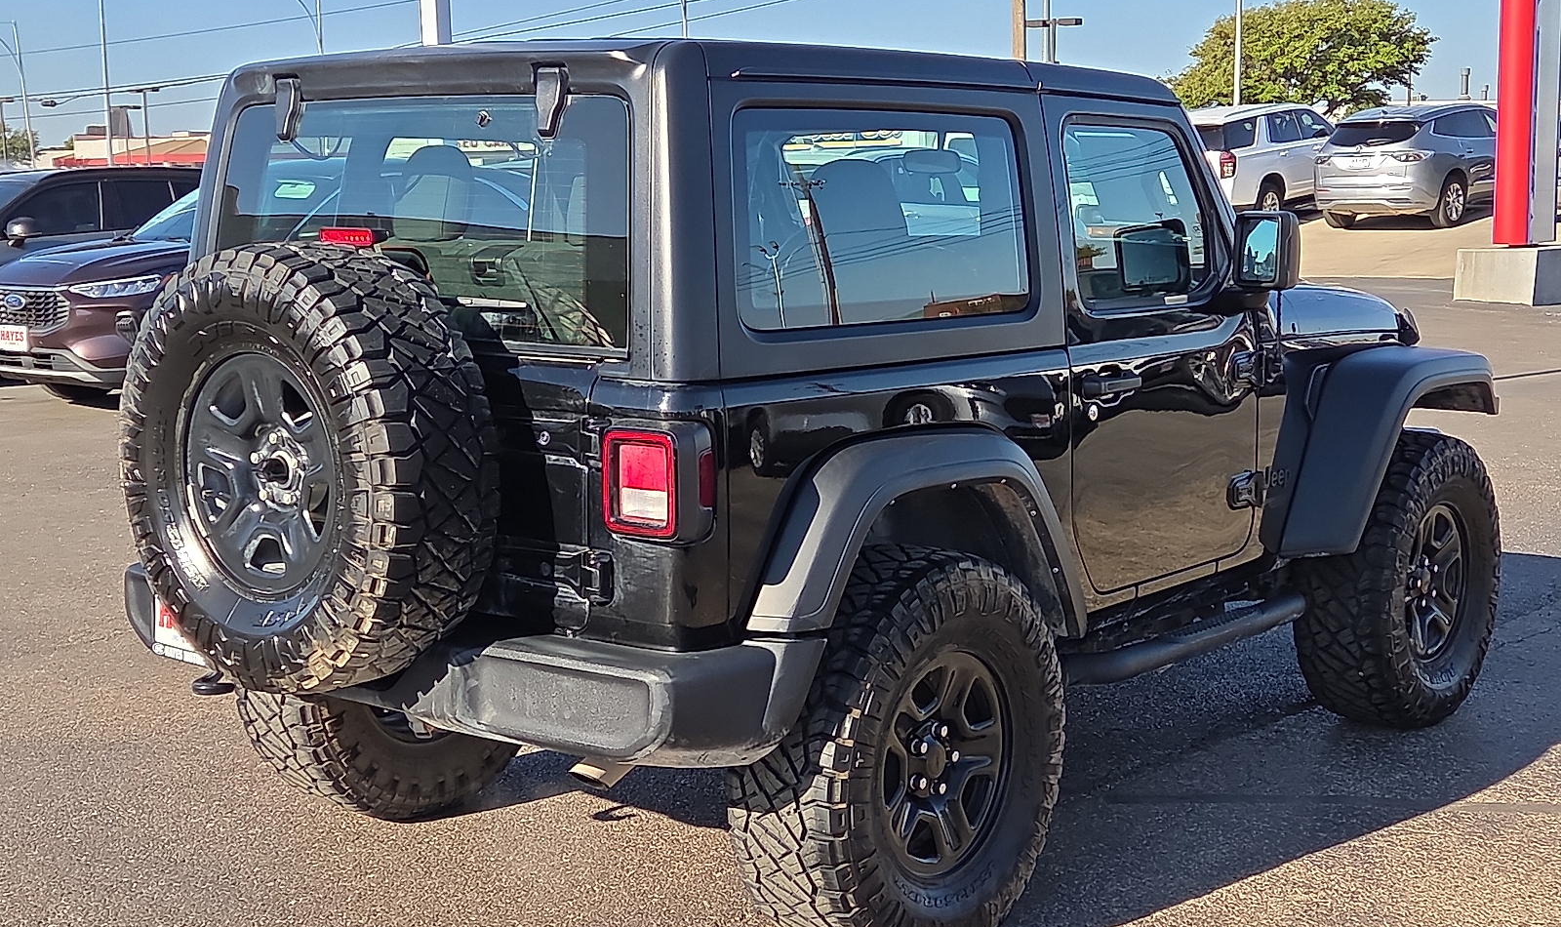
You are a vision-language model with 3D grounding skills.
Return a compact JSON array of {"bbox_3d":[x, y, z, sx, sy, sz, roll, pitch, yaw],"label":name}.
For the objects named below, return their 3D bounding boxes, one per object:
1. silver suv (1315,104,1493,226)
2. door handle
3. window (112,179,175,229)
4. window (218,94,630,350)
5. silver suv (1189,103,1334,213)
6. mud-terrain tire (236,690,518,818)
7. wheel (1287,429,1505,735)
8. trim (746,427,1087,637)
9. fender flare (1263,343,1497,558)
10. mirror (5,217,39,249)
[{"bbox_3d":[10.160,-4.540,32.200,2.000,1.770,5.180,7,12,44],"label":"silver suv"},{"bbox_3d":[0.764,-0.182,4.889,0.055,0.050,0.220,5,10,40],"label":"door handle"},{"bbox_3d":[-5.548,-2.253,18.470,0.060,0.420,0.720,-12,-1,39],"label":"window"},{"bbox_3d":[-0.741,-0.472,4.156,1.165,0.460,0.050,6,6,39],"label":"window"},{"bbox_3d":[7.380,-4.720,33.600,2.060,1.920,5.350,5,12,36],"label":"silver suv"},{"bbox_3d":[-0.983,0.490,5.434,0.285,0.850,0.850,5,10,40],"label":"mud-terrain tire"},{"bbox_3d":[1.833,0.342,6.275,0.285,0.850,0.850,6,10,42],"label":"wheel"},{"bbox_3d":[0.302,0.189,4.320,0.170,0.470,0.980,5,10,40],"label":"trim"},{"bbox_3d":[1.679,-0.062,6.045,0.290,0.510,1.170,5,10,40],"label":"fender flare"},{"bbox_3d":[-6.223,-1.897,17.400,0.240,0.220,0.180,6,10,38],"label":"mirror"}]

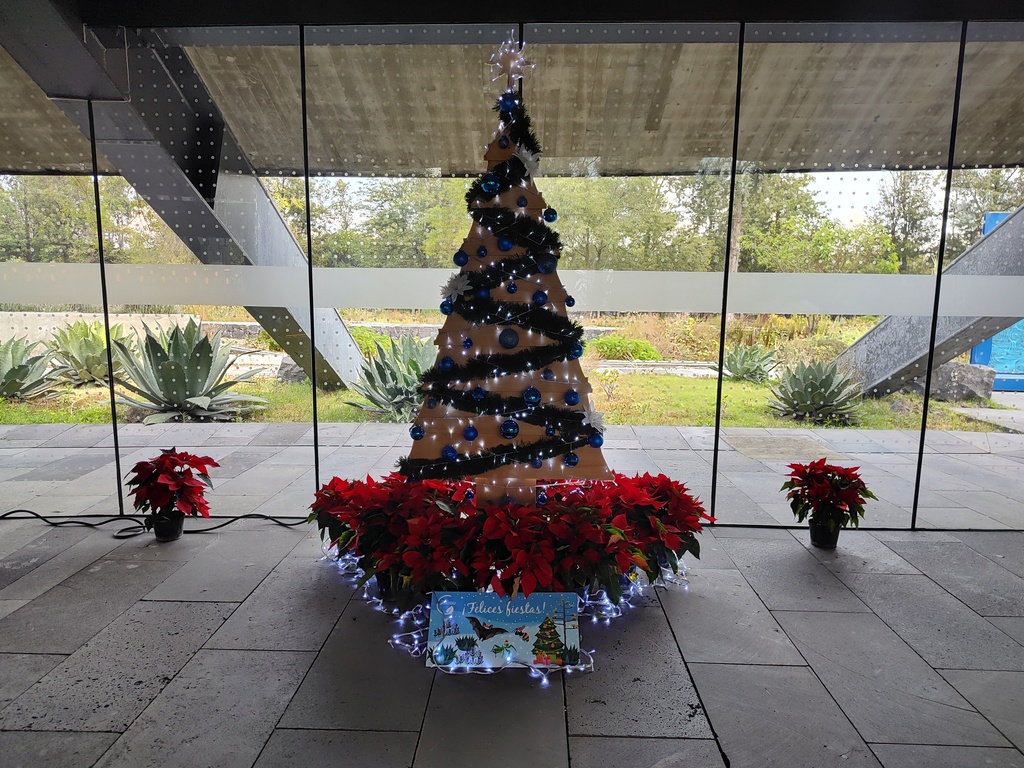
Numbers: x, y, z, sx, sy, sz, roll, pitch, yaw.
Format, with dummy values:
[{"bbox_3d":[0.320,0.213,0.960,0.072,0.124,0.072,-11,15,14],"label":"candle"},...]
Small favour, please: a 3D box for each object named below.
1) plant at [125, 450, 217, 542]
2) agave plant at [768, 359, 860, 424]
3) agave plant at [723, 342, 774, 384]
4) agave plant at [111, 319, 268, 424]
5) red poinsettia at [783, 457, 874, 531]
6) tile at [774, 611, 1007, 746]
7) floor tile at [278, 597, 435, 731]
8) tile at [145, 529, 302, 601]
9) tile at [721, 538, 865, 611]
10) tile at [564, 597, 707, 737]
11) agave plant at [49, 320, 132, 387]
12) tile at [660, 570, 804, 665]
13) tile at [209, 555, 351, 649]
[{"bbox_3d":[-1.954,0.639,3.972,0.490,0.525,0.460,1,8,2],"label":"plant"},{"bbox_3d":[3.467,0.027,7.764,1.054,0.712,1.021,1,8,2],"label":"agave plant"},{"bbox_3d":[3.745,-0.334,10.856,1.000,0.593,0.950,1,8,2],"label":"agave plant"},{"bbox_3d":[-3.910,-0.220,8.072,1.850,1.018,1.750,1,8,2],"label":"agave plant"},{"bbox_3d":[1.804,0.620,3.832,0.503,0.375,0.484,1,8,2],"label":"red poinsettia"},{"bbox_3d":[1.419,1.131,2.693,0.469,0.020,0.923,1,8,2],"label":"tile"},{"bbox_3d":[-0.516,1.070,2.665,0.475,0.020,0.921,1,8,2],"label":"floor tile"},{"bbox_3d":[-1.438,0.933,3.534,0.475,0.020,0.902,1,8,2],"label":"tile"},{"bbox_3d":[1.446,0.999,3.607,0.472,0.020,0.913,1,8,2],"label":"tile"},{"bbox_3d":[0.446,1.117,2.725,0.482,0.020,0.931,1,8,2],"label":"tile"},{"bbox_3d":[-5.862,-0.441,9.583,1.149,0.874,1.116,1,8,2],"label":"agave plant"},{"bbox_3d":[0.949,1.058,3.168,0.479,0.020,0.926,1,8,2],"label":"tile"},{"bbox_3d":[-0.976,0.997,3.135,0.475,0.020,0.912,1,8,2],"label":"tile"}]

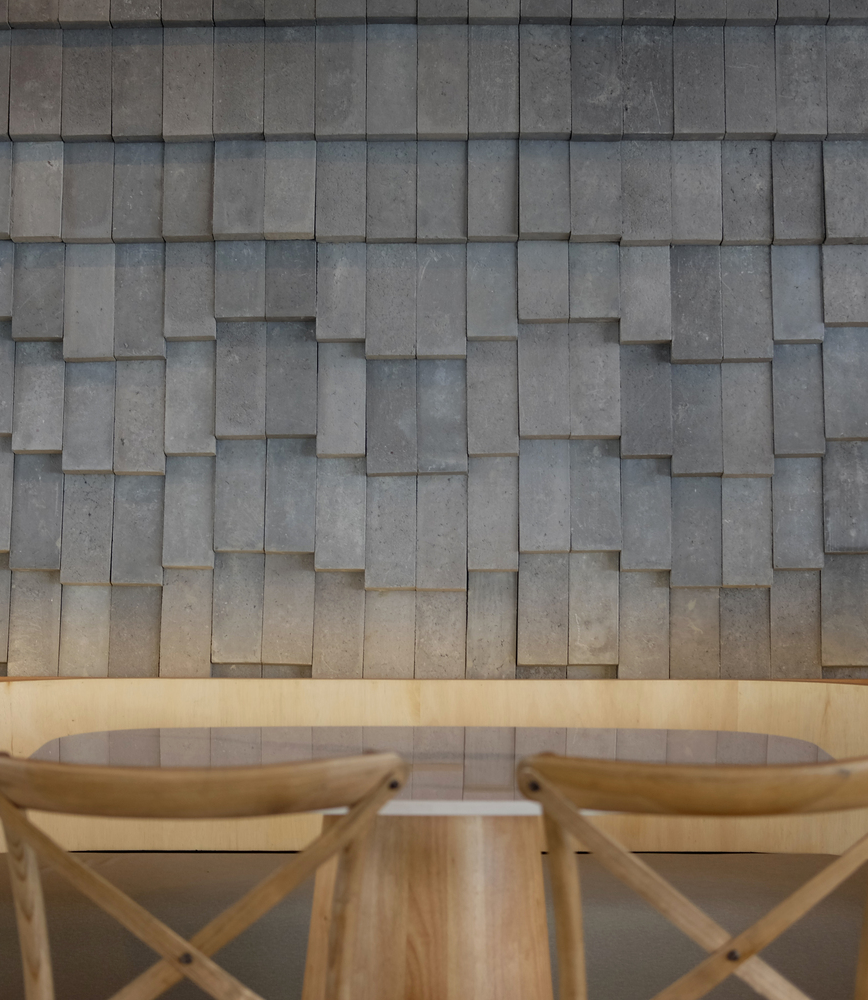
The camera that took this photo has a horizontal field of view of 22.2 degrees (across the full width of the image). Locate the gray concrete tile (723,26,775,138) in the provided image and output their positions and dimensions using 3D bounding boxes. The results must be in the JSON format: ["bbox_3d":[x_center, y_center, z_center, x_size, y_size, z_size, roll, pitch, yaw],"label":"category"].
[{"bbox_3d":[0.591,-0.785,4.160,0.096,0.210,0.040,0,-8,0],"label":"gray concrete tile"}]

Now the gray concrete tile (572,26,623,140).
[{"bbox_3d":[0.313,-0.800,4.250,0.098,0.217,0.050,0,-7,1],"label":"gray concrete tile"}]

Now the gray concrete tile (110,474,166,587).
[{"bbox_3d":[-0.586,0.057,4.389,0.100,0.222,0.044,0,-6,0],"label":"gray concrete tile"}]

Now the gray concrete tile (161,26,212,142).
[{"bbox_3d":[-0.471,-0.807,4.261,0.097,0.222,0.037,0,-6,0],"label":"gray concrete tile"}]

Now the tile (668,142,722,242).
[{"bbox_3d":[0.515,-0.611,4.366,0.100,0.208,0.044,0,-8,0],"label":"tile"}]

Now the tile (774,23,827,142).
[{"bbox_3d":[0.717,-0.821,4.343,0.100,0.222,0.044,0,-8,0],"label":"tile"}]

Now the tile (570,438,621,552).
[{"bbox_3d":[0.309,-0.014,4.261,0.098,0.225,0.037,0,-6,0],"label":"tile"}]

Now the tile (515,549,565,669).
[{"bbox_3d":[0.214,0.209,4.371,0.099,0.240,0.042,0,-9,0],"label":"tile"}]

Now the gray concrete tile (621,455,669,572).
[{"bbox_3d":[0.416,0.029,4.381,0.100,0.222,0.044,0,-6,0],"label":"gray concrete tile"}]

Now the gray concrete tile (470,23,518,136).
[{"bbox_3d":[0.112,-0.787,4.160,0.096,0.210,0.040,0,-8,0],"label":"gray concrete tile"}]

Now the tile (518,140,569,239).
[{"bbox_3d":[0.213,-0.599,4.256,0.098,0.186,0.050,0,-7,1],"label":"tile"}]

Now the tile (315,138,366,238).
[{"bbox_3d":[-0.181,-0.620,4.356,0.099,0.215,0.043,0,-7,1],"label":"tile"}]

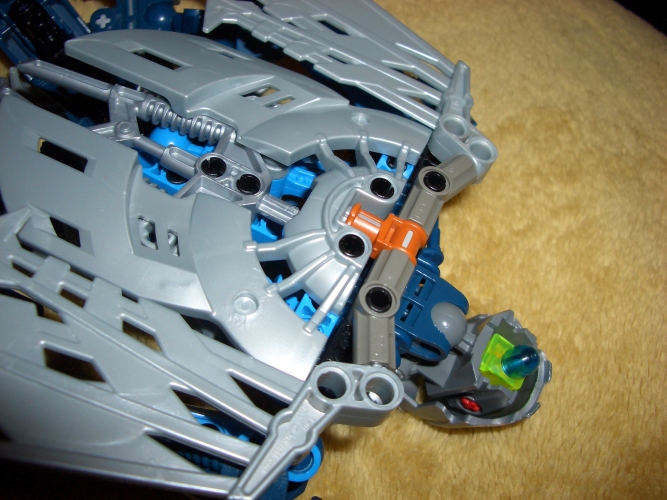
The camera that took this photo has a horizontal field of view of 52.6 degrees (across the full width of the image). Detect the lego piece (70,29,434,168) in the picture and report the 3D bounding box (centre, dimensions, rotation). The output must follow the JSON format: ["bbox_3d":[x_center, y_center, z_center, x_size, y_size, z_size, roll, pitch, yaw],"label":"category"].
[{"bbox_3d":[-0.018,-0.035,0.150,0.080,0.009,0.027,27,55,2],"label":"lego piece"}]

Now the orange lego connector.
[{"bbox_3d":[0.010,-0.002,0.134,0.016,0.008,0.008,24,55,7],"label":"orange lego connector"}]

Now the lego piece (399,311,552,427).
[{"bbox_3d":[0.033,0.026,0.153,0.029,0.021,0.031,27,55,2],"label":"lego piece"}]

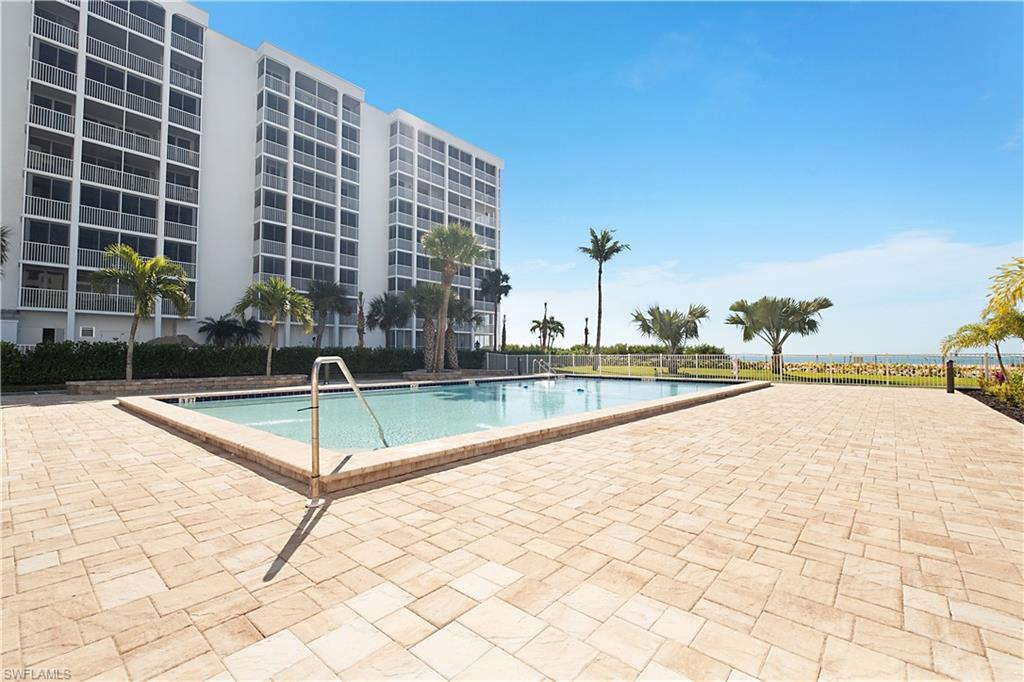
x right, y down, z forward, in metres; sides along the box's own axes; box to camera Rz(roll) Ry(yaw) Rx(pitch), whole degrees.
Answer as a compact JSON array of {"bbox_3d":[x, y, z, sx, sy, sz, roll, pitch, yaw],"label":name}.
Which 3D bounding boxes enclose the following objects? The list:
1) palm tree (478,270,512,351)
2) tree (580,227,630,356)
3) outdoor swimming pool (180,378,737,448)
[{"bbox_3d":[-1.470,-2.051,38.095,3.100,8.900,3.000,0,-2,0],"label":"palm tree"},{"bbox_3d":[6.536,-3.108,31.628,3.700,10.560,3.600,0,-2,0],"label":"tree"},{"bbox_3d":[0.220,1.745,13.097,9.300,0.600,16.100,-2,-3,41],"label":"outdoor swimming pool"}]

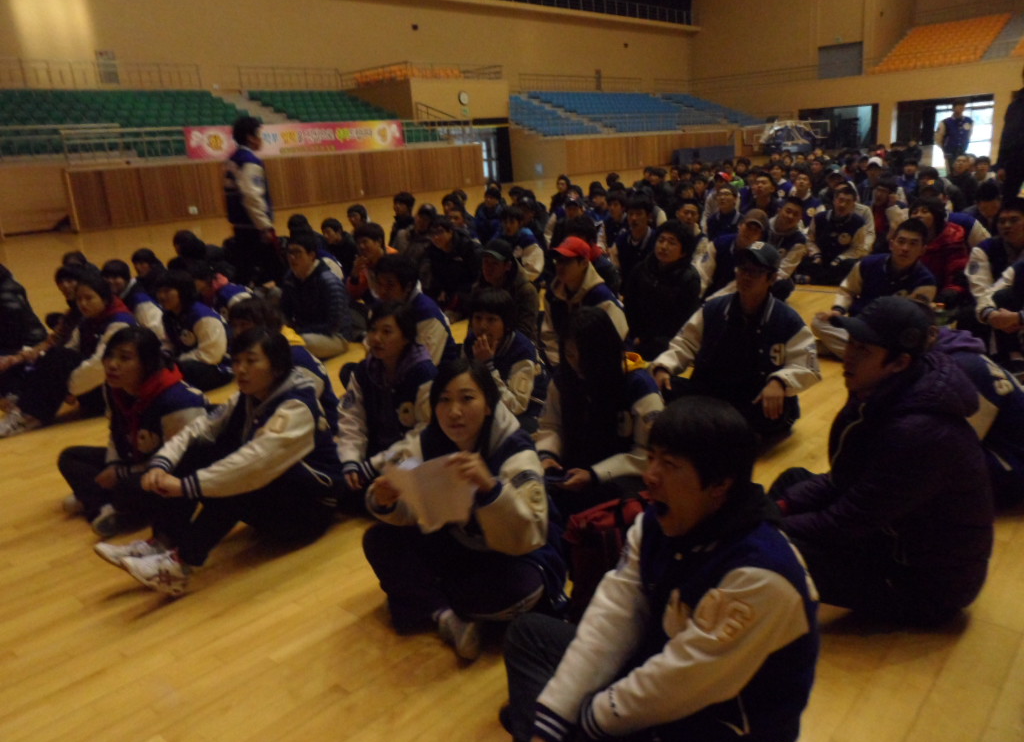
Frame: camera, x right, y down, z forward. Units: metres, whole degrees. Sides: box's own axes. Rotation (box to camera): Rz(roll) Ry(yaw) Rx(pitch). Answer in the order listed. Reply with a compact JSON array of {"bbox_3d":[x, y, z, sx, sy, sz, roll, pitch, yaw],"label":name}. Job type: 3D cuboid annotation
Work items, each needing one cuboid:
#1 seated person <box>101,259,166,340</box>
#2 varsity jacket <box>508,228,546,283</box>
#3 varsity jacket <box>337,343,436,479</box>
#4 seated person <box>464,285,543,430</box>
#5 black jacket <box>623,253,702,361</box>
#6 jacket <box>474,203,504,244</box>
[{"bbox_3d":[-2.803,-0.431,5.650,0.580,0.800,0.600,3,17,25],"label":"seated person"},{"bbox_3d":[0.086,-0.973,7.000,0.540,0.600,0.450,8,20,36],"label":"varsity jacket"},{"bbox_3d":[-0.443,0.199,3.002,0.530,0.570,0.440,3,17,21],"label":"varsity jacket"},{"bbox_3d":[-0.069,0.055,3.340,0.600,0.800,0.660,5,18,30],"label":"seated person"},{"bbox_3d":[0.967,-0.406,4.758,0.560,0.610,0.440,6,19,29],"label":"black jacket"},{"bbox_3d":[-0.291,-1.912,10.400,0.530,0.620,0.450,2,17,22],"label":"jacket"}]

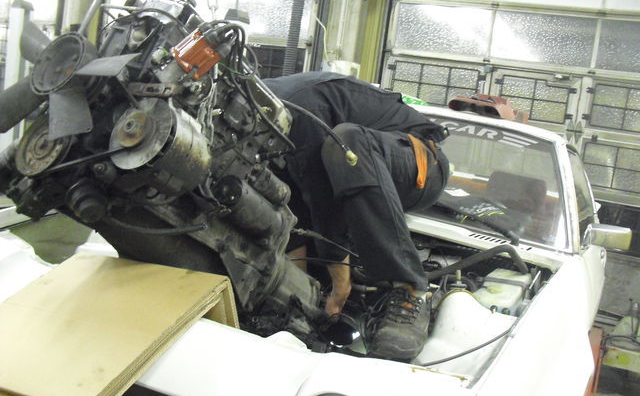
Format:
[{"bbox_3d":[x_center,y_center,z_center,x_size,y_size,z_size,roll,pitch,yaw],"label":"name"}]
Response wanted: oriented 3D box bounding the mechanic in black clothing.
[{"bbox_3d":[0.067,0.035,2.100,0.680,0.840,0.680,6,5,-19],"label":"mechanic in black clothing"}]

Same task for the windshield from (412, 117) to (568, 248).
[{"bbox_3d":[0.391,-0.131,2.817,1.360,0.130,0.640,10,48,25],"label":"windshield"}]

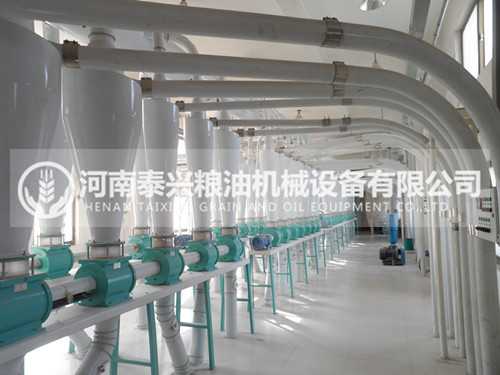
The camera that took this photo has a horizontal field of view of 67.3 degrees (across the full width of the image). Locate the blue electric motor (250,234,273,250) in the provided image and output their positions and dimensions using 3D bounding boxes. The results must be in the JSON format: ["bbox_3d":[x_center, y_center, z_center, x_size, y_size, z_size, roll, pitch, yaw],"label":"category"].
[{"bbox_3d":[0.180,0.872,5.957,0.215,0.235,0.420,-3,-3,21],"label":"blue electric motor"}]

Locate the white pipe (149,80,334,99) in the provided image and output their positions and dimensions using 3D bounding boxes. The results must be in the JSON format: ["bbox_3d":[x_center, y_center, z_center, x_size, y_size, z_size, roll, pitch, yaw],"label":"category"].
[{"bbox_3d":[-0.049,-0.822,3.153,1.570,0.133,0.133,-1,-3,-6],"label":"white pipe"}]

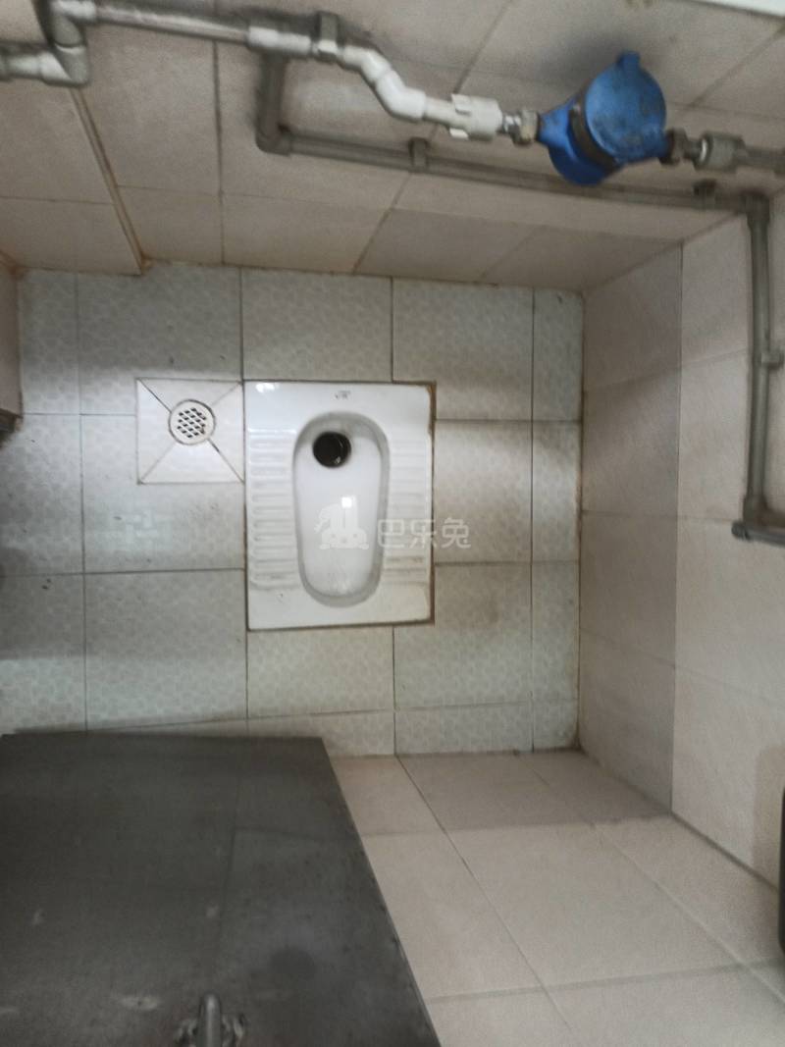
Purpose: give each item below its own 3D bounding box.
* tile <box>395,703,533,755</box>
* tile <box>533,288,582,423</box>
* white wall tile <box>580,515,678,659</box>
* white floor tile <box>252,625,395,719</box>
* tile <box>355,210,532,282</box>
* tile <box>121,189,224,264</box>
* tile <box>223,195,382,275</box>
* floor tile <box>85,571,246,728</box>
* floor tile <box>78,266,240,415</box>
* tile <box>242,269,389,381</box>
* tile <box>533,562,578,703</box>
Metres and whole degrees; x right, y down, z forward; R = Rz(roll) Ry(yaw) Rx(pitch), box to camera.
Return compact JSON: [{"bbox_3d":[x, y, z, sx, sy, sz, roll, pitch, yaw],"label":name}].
[{"bbox_3d":[0.153,0.435,1.607,0.301,0.010,0.100,-1,92,-12],"label":"tile"},{"bbox_3d":[0.351,-0.355,1.620,0.113,0.010,0.276,-1,92,-12],"label":"tile"},{"bbox_3d":[0.446,0.108,1.450,0.010,0.346,0.255,-1,93,-14],"label":"white wall tile"},{"bbox_3d":[-0.148,0.314,1.595,0.312,0.010,0.181,-1,93,-12],"label":"white floor tile"},{"bbox_3d":[0.087,-0.483,1.331,0.250,0.345,0.010,1,92,-12],"label":"tile"},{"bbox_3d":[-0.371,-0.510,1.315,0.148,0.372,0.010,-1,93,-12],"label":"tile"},{"bbox_3d":[-0.160,-0.486,1.284,0.255,0.356,0.010,1,92,-12],"label":"tile"},{"bbox_3d":[-0.431,0.239,1.450,0.299,0.010,0.298,-1,93,-12],"label":"floor tile"},{"bbox_3d":[-0.440,-0.353,1.450,0.301,0.010,0.293,-1,92,-12],"label":"floor tile"},{"bbox_3d":[-0.144,-0.384,1.480,0.293,0.010,0.209,-1,93,-12],"label":"tile"},{"bbox_3d":[0.347,0.230,1.614,0.106,0.010,0.298,-1,93,-12],"label":"tile"}]

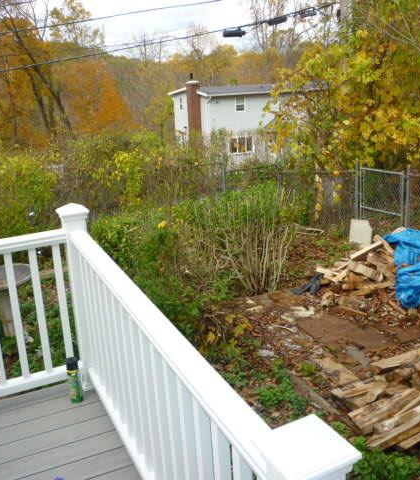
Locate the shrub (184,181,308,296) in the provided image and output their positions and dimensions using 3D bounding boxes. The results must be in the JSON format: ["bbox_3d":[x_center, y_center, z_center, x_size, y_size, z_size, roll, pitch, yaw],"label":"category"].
[{"bbox_3d":[0.362,-0.026,5.981,1.342,1.236,1.150,-2,17,0],"label":"shrub"}]

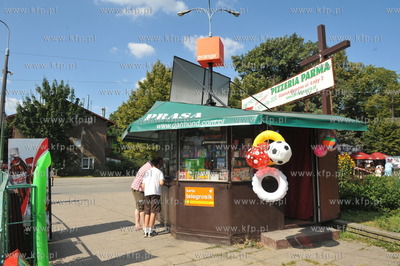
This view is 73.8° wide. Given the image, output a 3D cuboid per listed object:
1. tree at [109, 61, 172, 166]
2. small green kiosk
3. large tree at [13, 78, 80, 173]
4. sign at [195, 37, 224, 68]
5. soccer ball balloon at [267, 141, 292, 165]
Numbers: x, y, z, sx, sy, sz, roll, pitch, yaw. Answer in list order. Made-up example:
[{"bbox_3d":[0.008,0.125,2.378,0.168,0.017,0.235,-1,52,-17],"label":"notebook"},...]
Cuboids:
[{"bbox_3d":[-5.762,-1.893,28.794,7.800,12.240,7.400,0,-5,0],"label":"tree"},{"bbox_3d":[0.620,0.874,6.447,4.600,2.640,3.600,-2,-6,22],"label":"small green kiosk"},{"bbox_3d":[-14.211,-0.646,24.663,5.600,9.000,5.600,0,-5,0],"label":"large tree"},{"bbox_3d":[0.251,-1.781,6.010,0.490,0.490,0.490,-2,-6,17],"label":"sign"},{"bbox_3d":[1.298,0.322,4.339,0.390,0.390,0.390,-2,-6,17],"label":"soccer ball balloon"}]

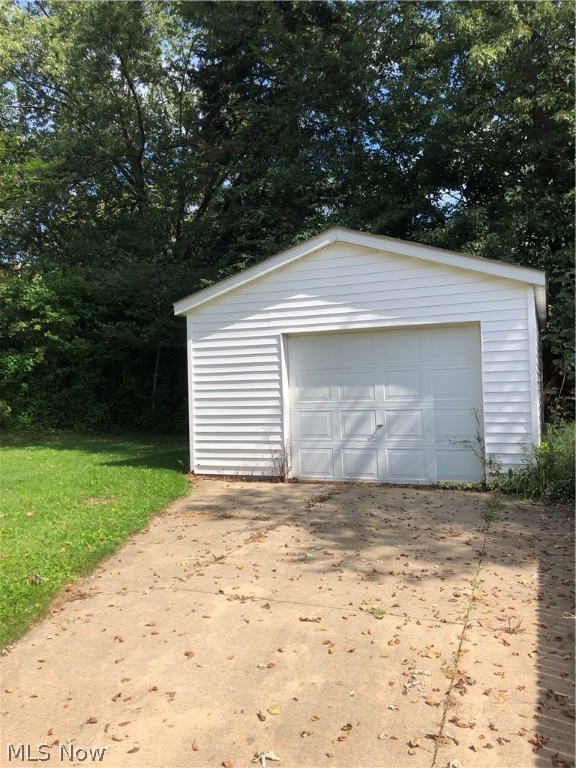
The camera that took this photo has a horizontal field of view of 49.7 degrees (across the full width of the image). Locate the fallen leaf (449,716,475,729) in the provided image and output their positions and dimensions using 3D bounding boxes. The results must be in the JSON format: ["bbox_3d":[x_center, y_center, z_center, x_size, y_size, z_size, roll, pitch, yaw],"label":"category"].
[{"bbox_3d":[0.726,1.414,2.598,0.100,0.020,0.045,-2,-1,33],"label":"fallen leaf"}]

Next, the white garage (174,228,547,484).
[{"bbox_3d":[2.024,-0.379,11.575,5.209,3.511,6.840,-2,0,23],"label":"white garage"}]

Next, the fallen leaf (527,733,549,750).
[{"bbox_3d":[0.985,1.401,2.441,0.073,0.030,0.060,-2,0,23],"label":"fallen leaf"}]

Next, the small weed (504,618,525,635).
[{"bbox_3d":[1.282,1.365,3.522,0.100,0.070,0.075,-2,0,23],"label":"small weed"}]

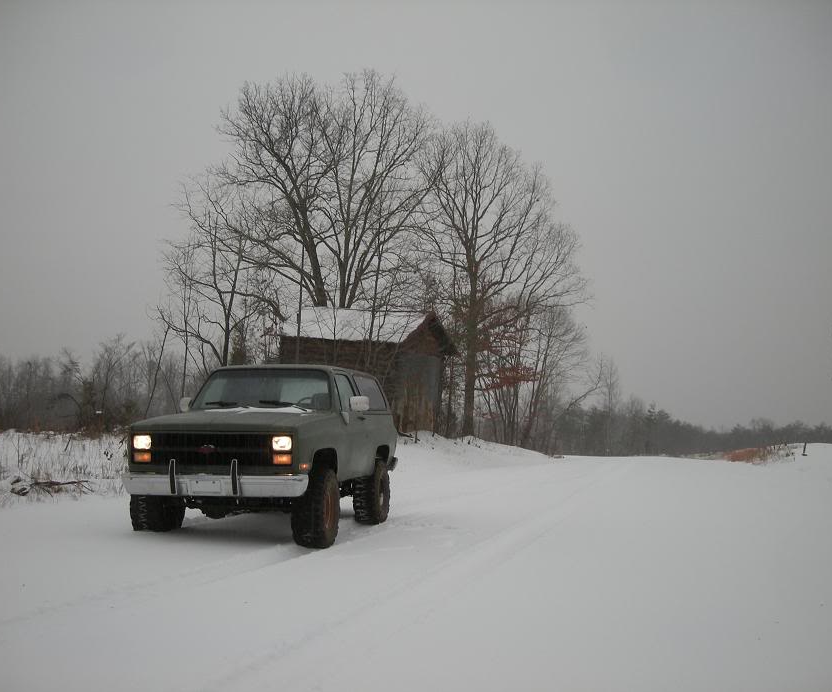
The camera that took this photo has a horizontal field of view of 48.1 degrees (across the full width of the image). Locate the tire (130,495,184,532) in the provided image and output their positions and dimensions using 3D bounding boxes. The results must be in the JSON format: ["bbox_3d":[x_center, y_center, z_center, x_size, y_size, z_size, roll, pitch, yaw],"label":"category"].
[{"bbox_3d":[-2.801,1.693,10.246,0.310,0.850,0.850,-1,-5,9],"label":"tire"}]

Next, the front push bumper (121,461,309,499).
[{"bbox_3d":[-2.043,1.332,9.426,2.000,0.380,0.340,-1,-5,11],"label":"front push bumper"}]

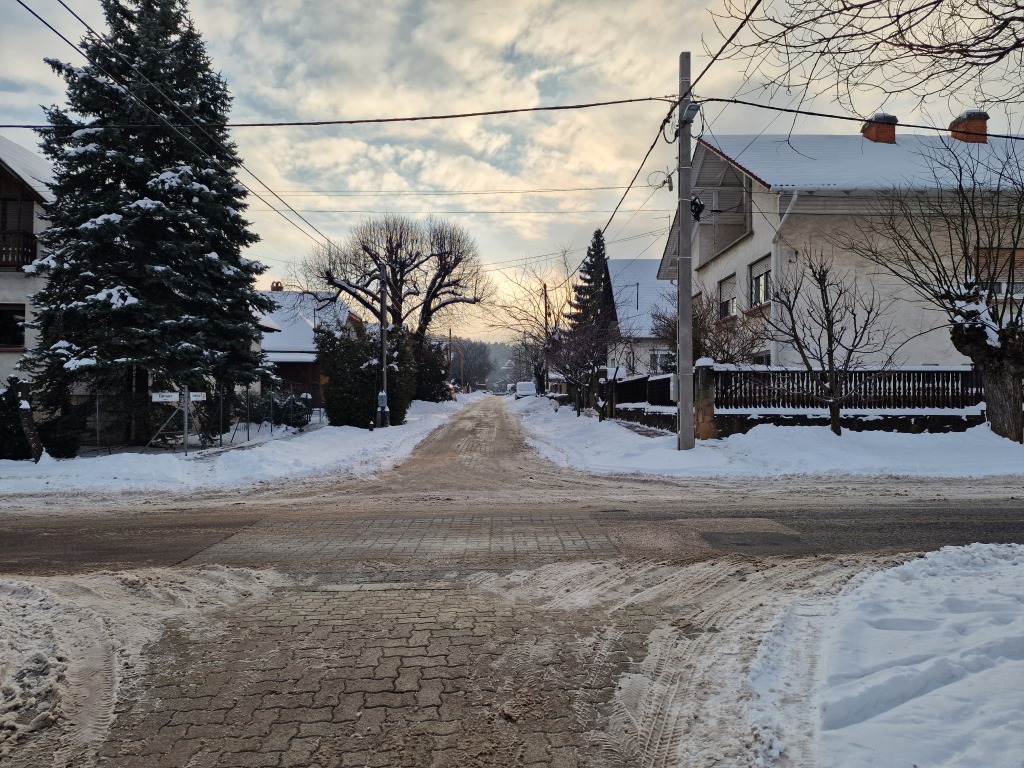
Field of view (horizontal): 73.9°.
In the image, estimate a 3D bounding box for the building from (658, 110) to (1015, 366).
[{"bbox_3d":[14.200,-4.700,26.600,13.600,12.200,14.200,0,0,0],"label":"building"}]

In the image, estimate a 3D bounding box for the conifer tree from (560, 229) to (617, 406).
[{"bbox_3d":[5.500,-4.680,46.500,4.300,12.160,4.300,0,0,0],"label":"conifer tree"}]

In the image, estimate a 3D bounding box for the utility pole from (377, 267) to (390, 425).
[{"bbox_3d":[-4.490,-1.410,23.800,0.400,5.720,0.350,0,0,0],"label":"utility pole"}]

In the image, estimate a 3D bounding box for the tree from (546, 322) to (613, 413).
[{"bbox_3d":[2.930,-0.810,29.500,2.800,4.230,2.700,0,0,0],"label":"tree"}]

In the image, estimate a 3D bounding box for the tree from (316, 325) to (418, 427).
[{"bbox_3d":[-5.350,-0.420,25.200,3.750,3.640,3.300,0,0,0],"label":"tree"}]

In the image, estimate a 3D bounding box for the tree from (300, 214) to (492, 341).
[{"bbox_3d":[-6.540,-4.150,38.500,10.700,11.100,9.500,0,0,0],"label":"tree"}]

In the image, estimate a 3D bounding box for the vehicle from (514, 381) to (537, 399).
[{"bbox_3d":[1.250,0.480,63.000,1.800,1.680,4.300,0,0,0],"label":"vehicle"}]

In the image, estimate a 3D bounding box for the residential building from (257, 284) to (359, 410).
[{"bbox_3d":[-14.000,-2.500,41.500,10.500,7.800,10.500,0,0,0],"label":"residential building"}]

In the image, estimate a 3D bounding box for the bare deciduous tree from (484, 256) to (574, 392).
[{"bbox_3d":[1.750,-4.930,58.000,7.500,12.560,7.000,0,0,0],"label":"bare deciduous tree"}]

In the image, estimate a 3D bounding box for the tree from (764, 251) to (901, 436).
[{"bbox_3d":[7.630,-1.020,16.200,3.250,4.410,3.000,0,0,0],"label":"tree"}]

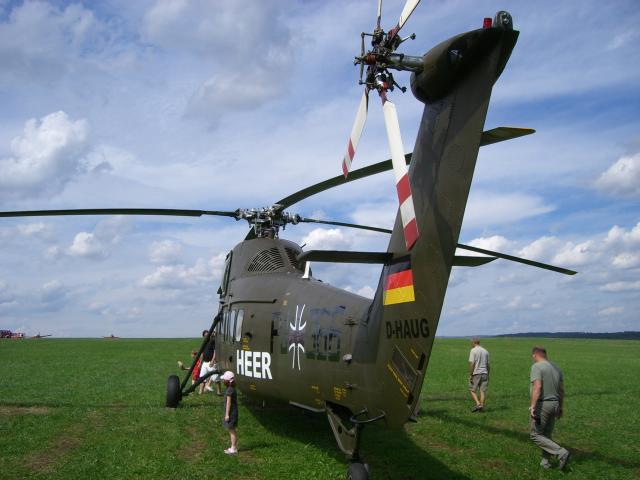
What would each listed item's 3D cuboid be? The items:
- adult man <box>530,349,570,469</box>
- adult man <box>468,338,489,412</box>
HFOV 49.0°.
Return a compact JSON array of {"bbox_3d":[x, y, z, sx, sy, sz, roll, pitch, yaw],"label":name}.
[{"bbox_3d":[3.250,2.345,9.921,0.520,1.700,0.600,4,-9,-25],"label":"adult man"},{"bbox_3d":[3.800,3.219,16.765,0.500,1.750,0.420,2,-8,-15],"label":"adult man"}]

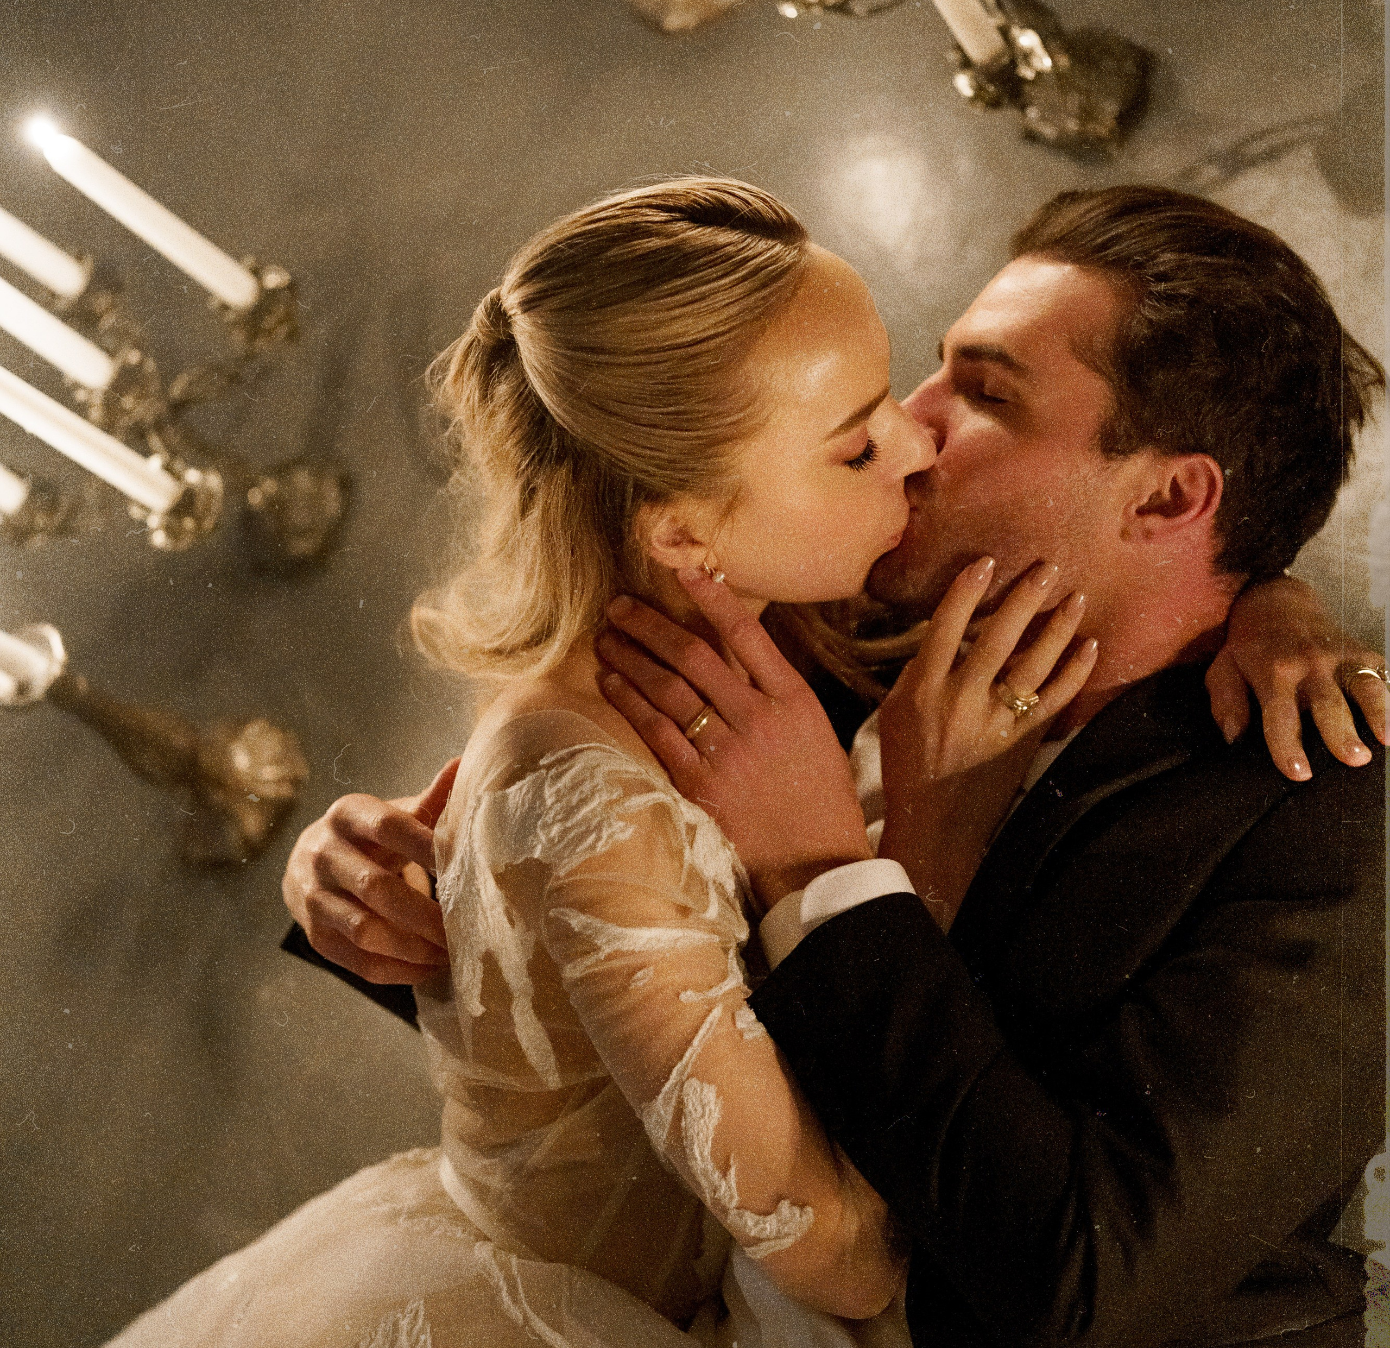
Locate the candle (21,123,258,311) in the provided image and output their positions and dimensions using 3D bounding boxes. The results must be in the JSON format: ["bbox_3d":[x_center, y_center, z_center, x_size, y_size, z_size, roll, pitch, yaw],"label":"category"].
[{"bbox_3d":[-0.314,-0.263,1.655,0.022,0.205,0.022,38,90,32],"label":"candle"}]

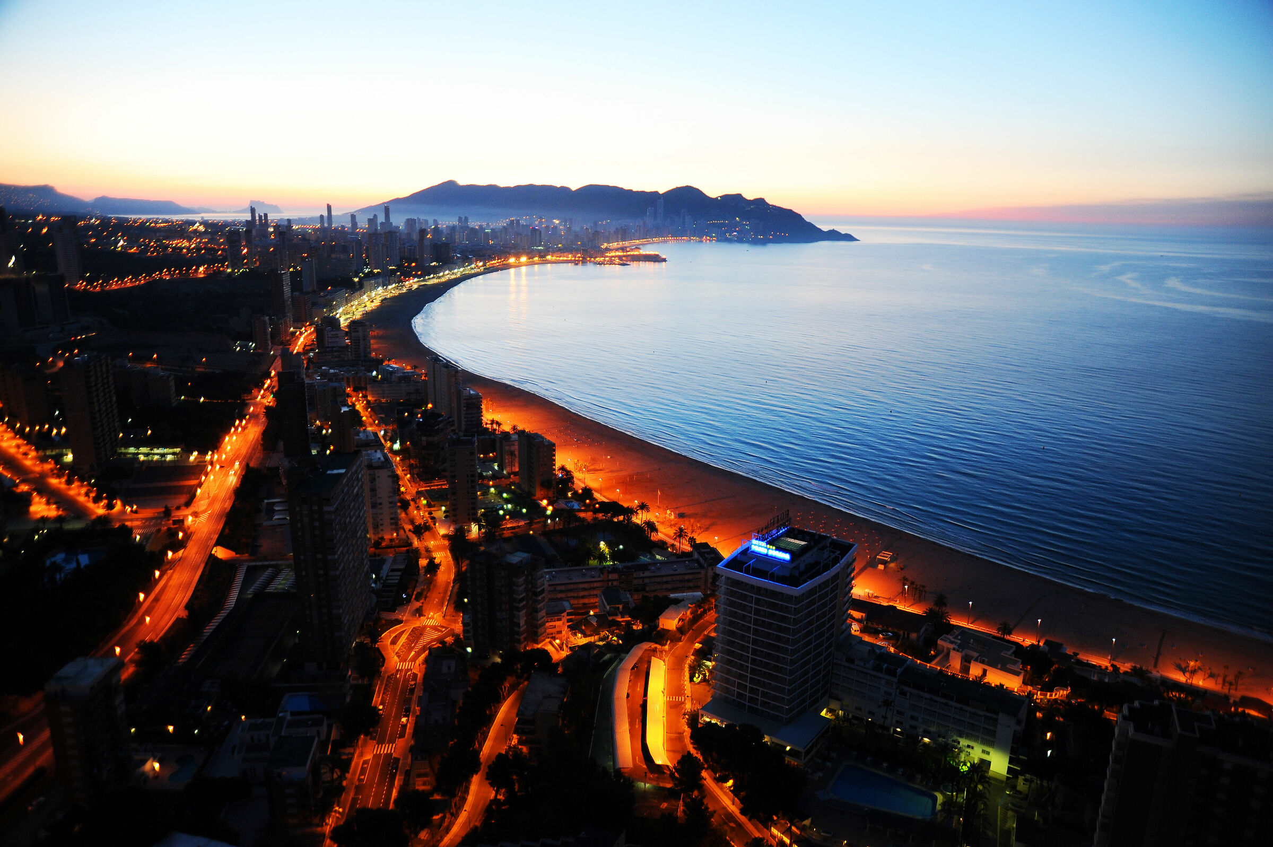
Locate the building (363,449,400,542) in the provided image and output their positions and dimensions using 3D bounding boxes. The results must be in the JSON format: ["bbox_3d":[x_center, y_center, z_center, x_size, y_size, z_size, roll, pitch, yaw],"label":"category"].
[{"bbox_3d":[-120.030,32.150,400.930,12.800,36.500,24.000,-4,15,-20],"label":"building"}]

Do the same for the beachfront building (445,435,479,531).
[{"bbox_3d":[-84.360,27.700,409.010,14.000,42.500,14.500,-2,15,-12],"label":"beachfront building"}]

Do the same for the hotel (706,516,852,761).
[{"bbox_3d":[48.070,62.940,259.420,31.920,50.500,48.980,11,18,36],"label":"hotel"}]

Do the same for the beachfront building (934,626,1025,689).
[{"bbox_3d":[121.910,82.140,296.650,26.200,6.000,19.960,11,17,34],"label":"beachfront building"}]

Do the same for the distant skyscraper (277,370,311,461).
[{"bbox_3d":[-204.360,-3.830,509.190,14.500,50.000,16.000,-5,15,-21],"label":"distant skyscraper"}]

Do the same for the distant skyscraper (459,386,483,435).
[{"bbox_3d":[-118.270,-9.270,603.090,12.120,28.440,20.500,-5,15,-22],"label":"distant skyscraper"}]

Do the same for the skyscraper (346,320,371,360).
[{"bbox_3d":[-284.990,-85.760,873.150,17.350,36.170,15.560,-6,16,-26],"label":"skyscraper"}]

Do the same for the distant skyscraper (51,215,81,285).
[{"bbox_3d":[-871.960,-263.870,1296.480,21.000,103.000,23.000,8,16,26],"label":"distant skyscraper"}]

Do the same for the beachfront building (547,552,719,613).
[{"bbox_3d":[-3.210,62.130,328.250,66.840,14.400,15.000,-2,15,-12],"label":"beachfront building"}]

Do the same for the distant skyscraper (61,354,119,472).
[{"bbox_3d":[-313.840,-6.720,487.840,14.000,62.000,36.000,-3,15,-15],"label":"distant skyscraper"}]

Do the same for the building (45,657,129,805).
[{"bbox_3d":[-132.890,74.750,206.790,9.200,30.950,12.640,2,14,4],"label":"building"}]

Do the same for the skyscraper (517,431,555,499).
[{"bbox_3d":[-55.710,22.700,477.820,10.990,30.270,26.100,-7,16,-28],"label":"skyscraper"}]

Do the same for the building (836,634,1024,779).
[{"bbox_3d":[84.510,82.540,249.380,52.460,16.800,17.370,11,18,36],"label":"building"}]

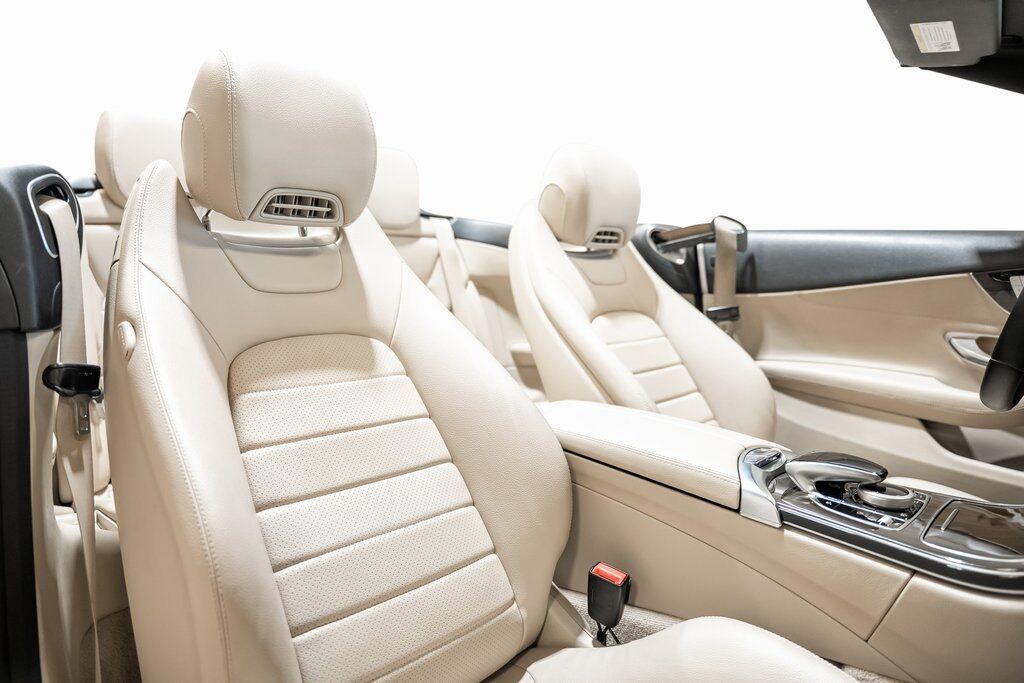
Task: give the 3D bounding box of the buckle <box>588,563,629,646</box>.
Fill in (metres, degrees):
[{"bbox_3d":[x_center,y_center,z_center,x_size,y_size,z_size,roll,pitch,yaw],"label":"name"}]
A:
[{"bbox_3d":[0.131,0.348,0.952,0.030,0.086,0.046,-4,6,-44],"label":"buckle"}]

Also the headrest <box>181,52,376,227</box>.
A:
[{"bbox_3d":[-0.306,-0.258,0.935,0.150,0.210,0.258,4,6,41],"label":"headrest"}]

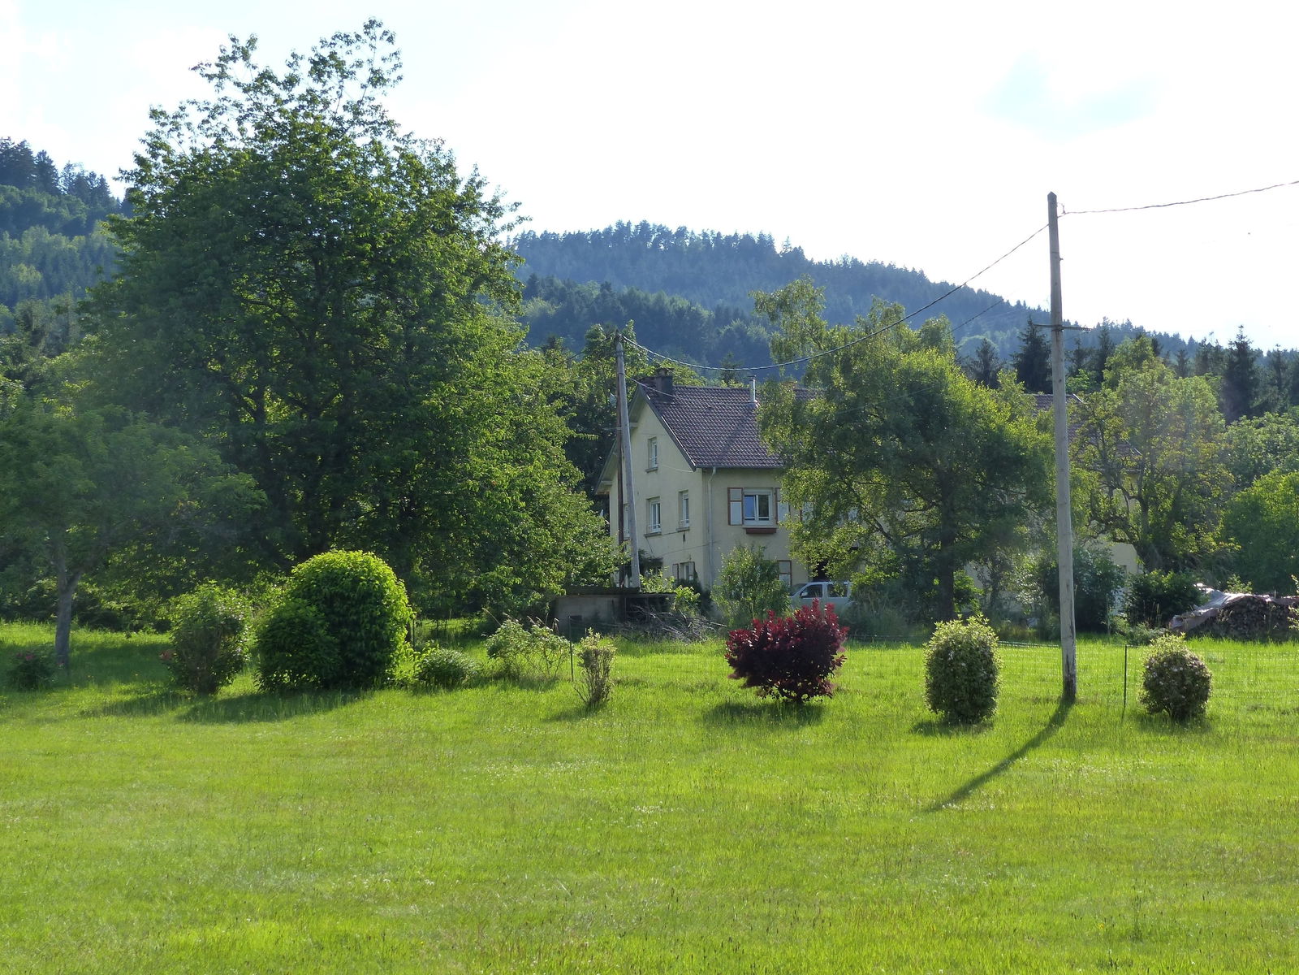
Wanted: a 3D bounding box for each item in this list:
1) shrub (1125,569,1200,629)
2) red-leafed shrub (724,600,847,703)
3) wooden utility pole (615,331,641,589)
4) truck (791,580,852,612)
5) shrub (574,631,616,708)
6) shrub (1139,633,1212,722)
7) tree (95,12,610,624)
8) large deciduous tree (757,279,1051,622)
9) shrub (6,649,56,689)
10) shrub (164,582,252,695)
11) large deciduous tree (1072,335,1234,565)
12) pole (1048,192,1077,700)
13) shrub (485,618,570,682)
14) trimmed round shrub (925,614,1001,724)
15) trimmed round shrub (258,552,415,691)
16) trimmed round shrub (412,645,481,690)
[{"bbox_3d":[14.191,3.140,56.000,2.159,1.708,2.100,-1,-4,14],"label":"shrub"},{"bbox_3d":[1.960,2.368,29.200,1.769,1.472,1.650,-1,-4,4],"label":"red-leafed shrub"},{"bbox_3d":[-0.536,-0.224,51.000,0.550,7.504,0.450,0,-4,-1],"label":"wooden utility pole"},{"bbox_3d":[6.129,4.270,73.500,5.150,1.780,1.850,1,-4,-19],"label":"truck"},{"bbox_3d":[-0.965,3.236,36.000,0.750,1.360,0.700,-1,-4,0],"label":"shrub"},{"bbox_3d":[7.374,2.666,28.400,1.024,1.246,1.024,-1,-4,14],"label":"shrub"},{"bbox_3d":[-6.637,-3.710,45.000,11.629,13.497,11.000,0,-4,-8],"label":"tree"},{"bbox_3d":[8.296,-1.107,66.000,9.400,11.400,8.600,-1,-4,0],"label":"large deciduous tree"},{"bbox_3d":[-9.302,2.742,30.500,0.748,0.639,0.748,1,-4,-17],"label":"shrub"},{"bbox_3d":[-8.135,2.802,37.300,1.620,2.070,1.500,-1,-4,0],"label":"shrub"},{"bbox_3d":[18.821,-0.514,76.000,5.900,10.300,5.700,-1,-4,0],"label":"large deciduous tree"},{"bbox_3d":[6.176,-0.655,30.300,0.250,7.633,0.230,-2,-4,12],"label":"pole"},{"bbox_3d":[-2.384,3.185,39.500,1.620,1.270,1.400,-1,-4,0],"label":"shrub"},{"bbox_3d":[4.364,2.519,28.200,1.059,1.519,1.000,-1,-4,9],"label":"trimmed round shrub"},{"bbox_3d":[-5.938,2.512,38.000,2.900,2.650,2.600,-1,-4,0],"label":"trimmed round shrub"},{"bbox_3d":[-3.827,3.414,38.300,1.280,0.860,1.200,-1,-4,0],"label":"trimmed round shrub"}]

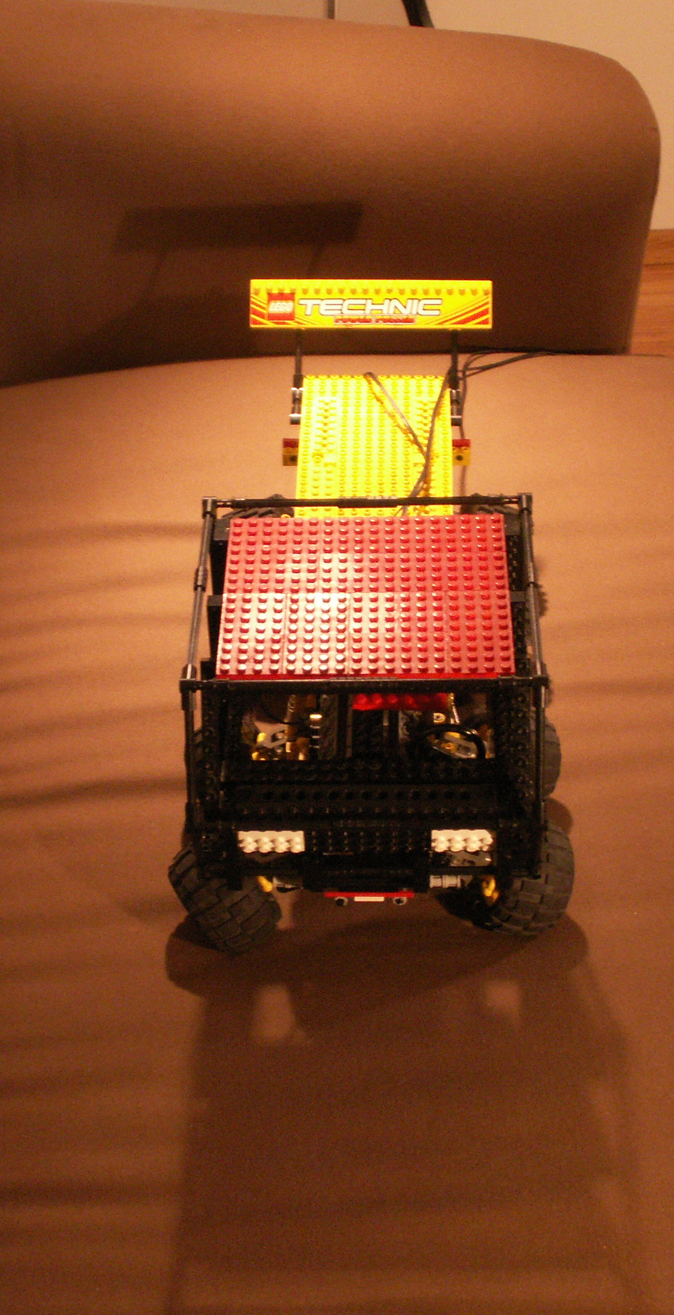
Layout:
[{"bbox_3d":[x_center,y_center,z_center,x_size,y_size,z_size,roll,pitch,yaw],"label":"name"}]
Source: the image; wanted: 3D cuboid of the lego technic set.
[{"bbox_3d":[0.021,-0.054,1.172,0.217,0.209,0.475,-1,40,2],"label":"lego technic set"}]

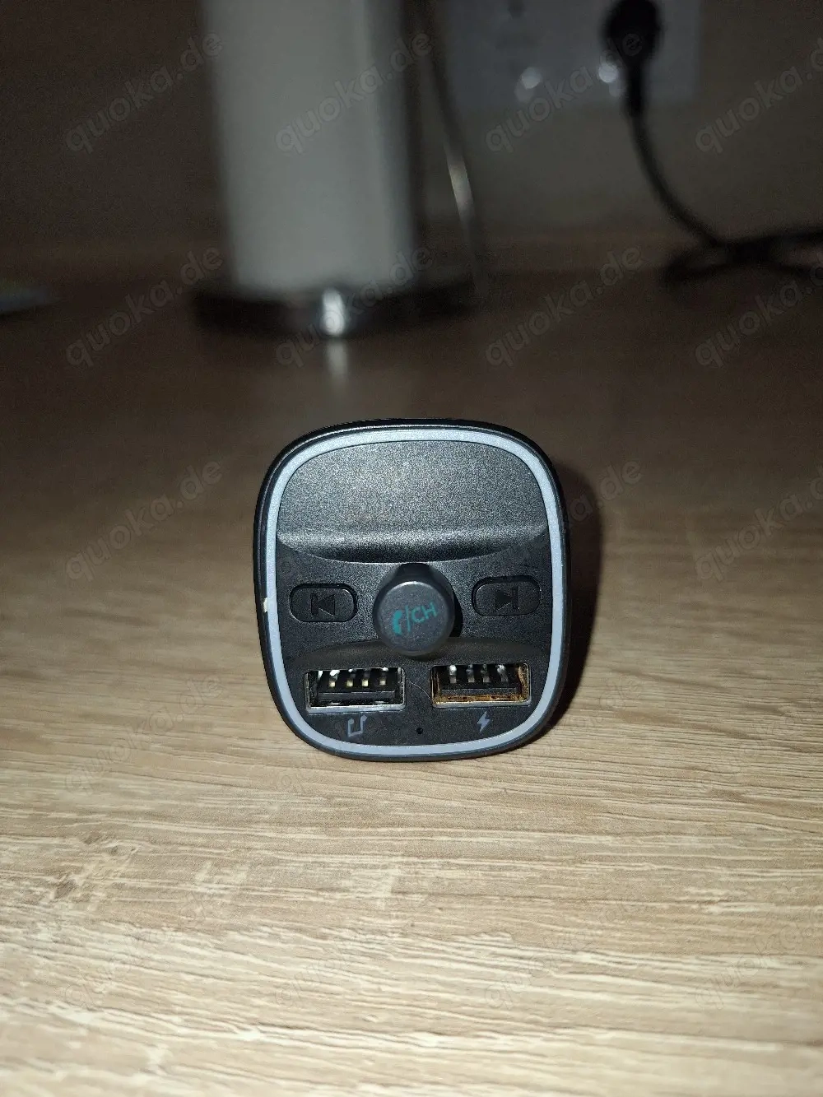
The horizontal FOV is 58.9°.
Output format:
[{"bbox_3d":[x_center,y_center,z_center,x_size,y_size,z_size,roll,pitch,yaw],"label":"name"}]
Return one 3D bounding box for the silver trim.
[{"bbox_3d":[0.000,0.006,0.095,0.039,0.043,0.004,-2,8,0],"label":"silver trim"}]

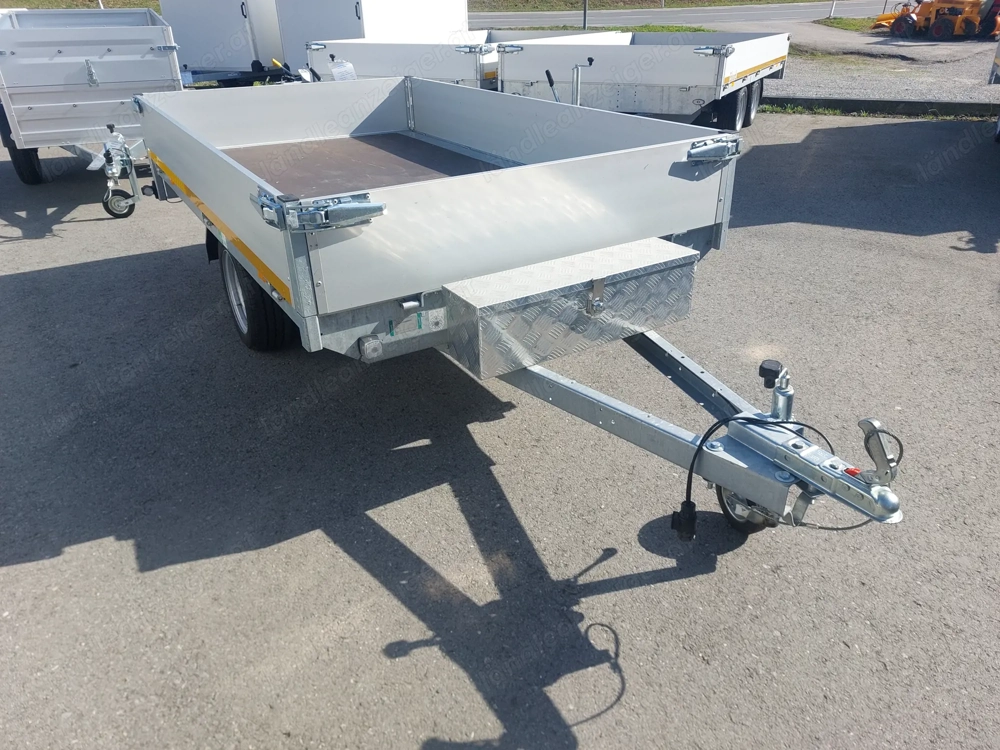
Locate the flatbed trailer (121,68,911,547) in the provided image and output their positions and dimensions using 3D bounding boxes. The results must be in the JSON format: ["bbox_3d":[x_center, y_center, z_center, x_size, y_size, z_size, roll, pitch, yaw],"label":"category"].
[{"bbox_3d":[-0.222,-0.510,2.789,1.627,0.921,3.821,-17,32,-28],"label":"flatbed trailer"}]

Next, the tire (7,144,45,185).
[{"bbox_3d":[-4.001,-1.896,5.804,0.175,0.580,0.580,-12,30,-21],"label":"tire"}]

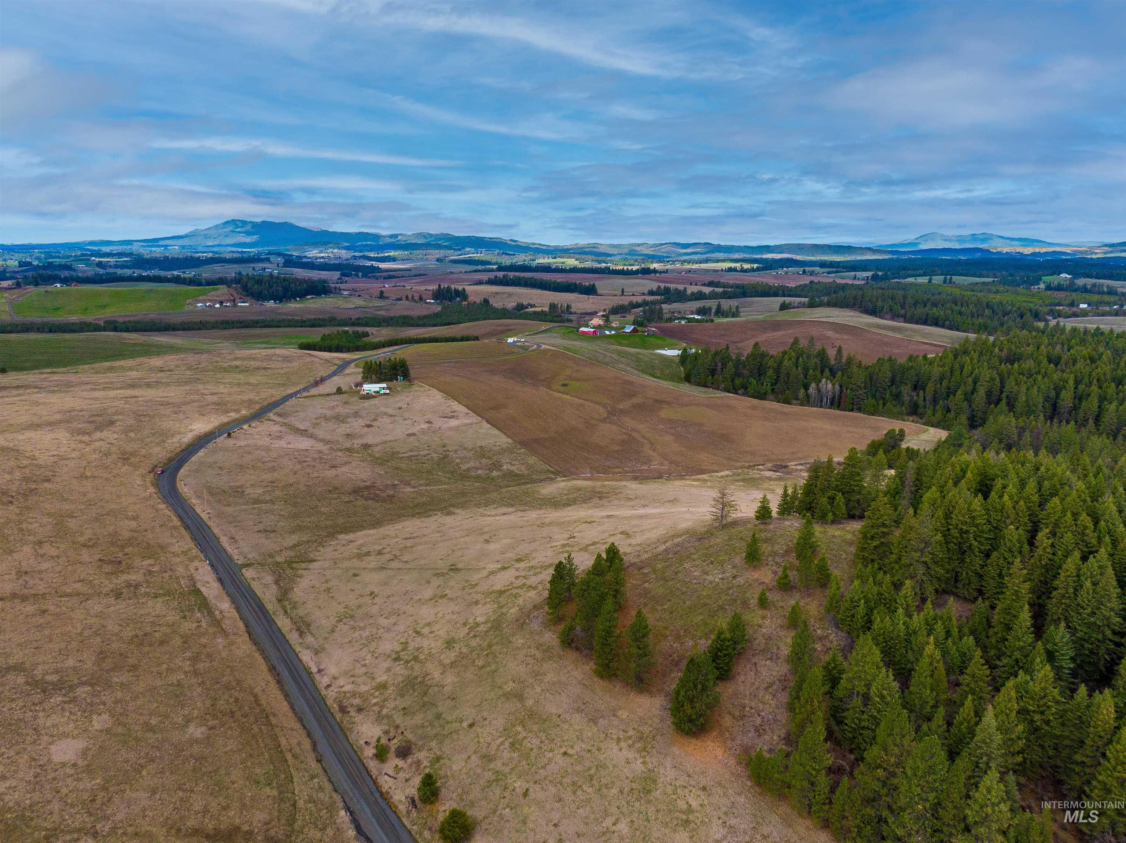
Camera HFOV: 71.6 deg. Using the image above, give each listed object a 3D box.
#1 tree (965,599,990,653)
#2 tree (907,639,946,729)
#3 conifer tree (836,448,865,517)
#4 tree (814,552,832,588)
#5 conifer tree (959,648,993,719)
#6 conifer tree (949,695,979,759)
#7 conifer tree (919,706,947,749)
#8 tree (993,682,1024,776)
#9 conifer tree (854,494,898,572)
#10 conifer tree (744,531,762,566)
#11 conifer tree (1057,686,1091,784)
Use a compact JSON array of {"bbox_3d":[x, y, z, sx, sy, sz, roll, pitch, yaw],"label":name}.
[{"bbox_3d":[86.820,43.090,163.520,5.190,12.640,5.190,0,13,0],"label":"tree"},{"bbox_3d":[82.660,60.190,177.790,8.620,23.740,8.620,0,12,0],"label":"tree"},{"bbox_3d":[86.430,18.470,234.470,8.460,21.770,8.460,0,13,0],"label":"conifer tree"},{"bbox_3d":[79.080,45.200,237.070,5.340,11.430,5.340,0,12,0],"label":"tree"},{"bbox_3d":[76.010,48.090,143.460,6.120,13.610,6.120,0,13,0],"label":"conifer tree"},{"bbox_3d":[87.190,66.870,169.030,6.290,16.470,6.290,0,12,0],"label":"conifer tree"},{"bbox_3d":[80.870,67.480,167.770,5.480,13.820,5.480,0,12,0],"label":"conifer tree"},{"bbox_3d":[93.160,65.430,164.720,7.060,23.140,7.060,0,12,0],"label":"tree"},{"bbox_3d":[98.010,35.260,243.360,13.170,26.120,13.170,0,12,0],"label":"conifer tree"},{"bbox_3d":[60.630,40.520,248.560,5.180,11.610,5.180,0,12,0],"label":"conifer tree"},{"bbox_3d":[82.330,50.580,125.710,5.360,18.500,5.360,0,13,0],"label":"conifer tree"}]

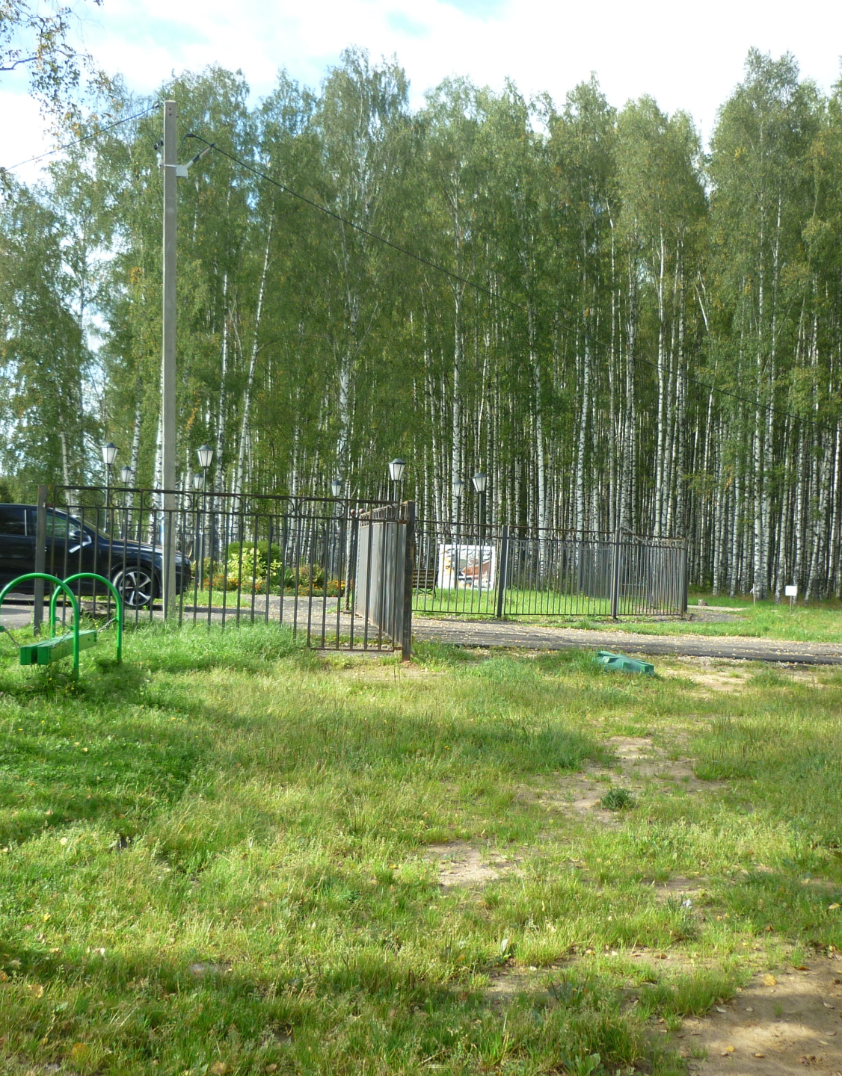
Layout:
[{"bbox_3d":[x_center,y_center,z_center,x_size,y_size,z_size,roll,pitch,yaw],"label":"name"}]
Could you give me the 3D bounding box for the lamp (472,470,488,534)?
[{"bbox_3d":[1.550,-0.060,36.000,0.360,3.330,0.360,2,0,0],"label":"lamp"}]

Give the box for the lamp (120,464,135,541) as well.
[{"bbox_3d":[-9.030,-0.500,41.500,0.360,3.300,0.360,3,0,0],"label":"lamp"}]

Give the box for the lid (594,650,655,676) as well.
[{"bbox_3d":[2.260,1.400,15.200,0.420,0.180,0.700,2,0,-30],"label":"lid"}]

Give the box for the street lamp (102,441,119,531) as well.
[{"bbox_3d":[-7.350,-0.590,32.000,0.370,3.290,0.370,3,0,0],"label":"street lamp"}]

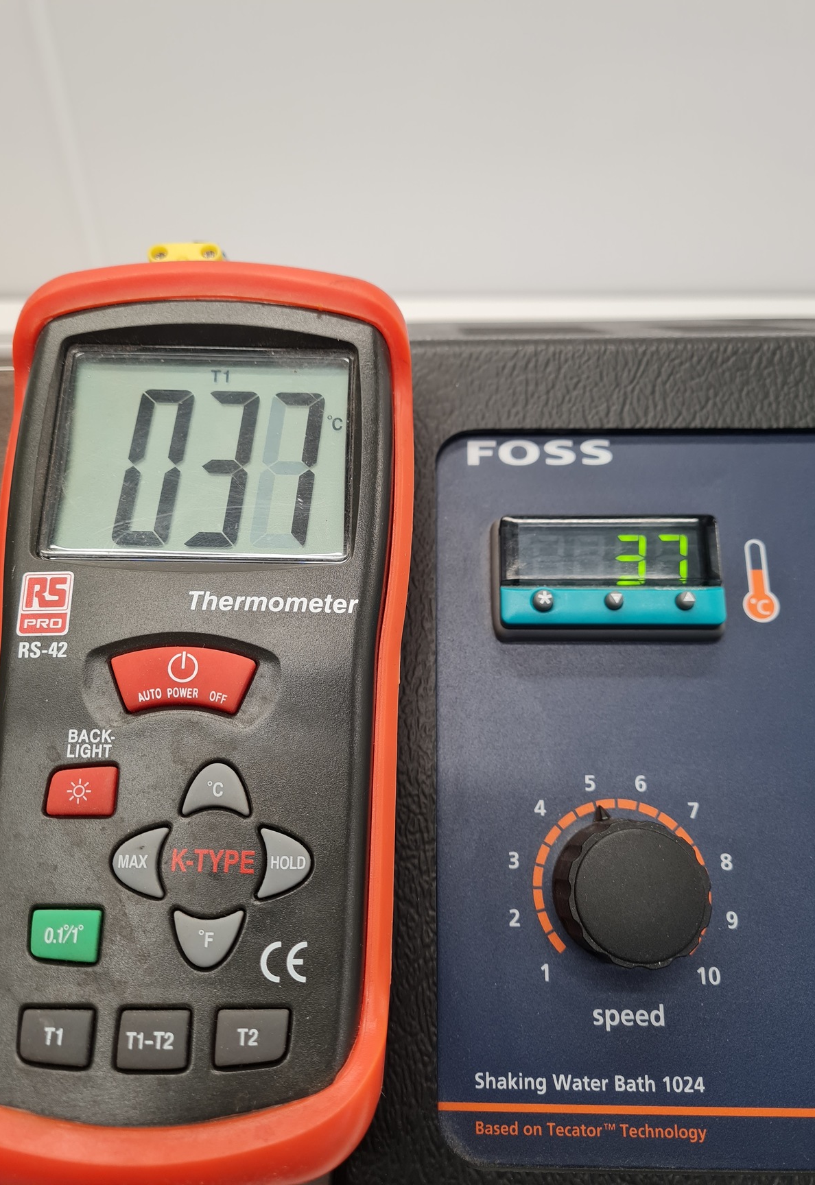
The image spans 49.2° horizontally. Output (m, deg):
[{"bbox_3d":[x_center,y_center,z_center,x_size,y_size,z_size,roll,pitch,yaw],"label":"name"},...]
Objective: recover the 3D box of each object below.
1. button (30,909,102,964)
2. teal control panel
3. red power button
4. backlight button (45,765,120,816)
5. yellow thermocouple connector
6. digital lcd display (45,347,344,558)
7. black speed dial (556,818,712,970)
[{"bbox_3d":[-0.053,0.053,0.138,0.011,0.003,0.008,0,75,0],"label":"button"},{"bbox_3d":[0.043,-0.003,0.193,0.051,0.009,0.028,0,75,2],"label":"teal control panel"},{"bbox_3d":[-0.037,0.015,0.149,0.024,0.003,0.011,0,75,0],"label":"red power button"},{"bbox_3d":[-0.052,0.032,0.144,0.011,0.003,0.008,0,75,0],"label":"backlight button"},{"bbox_3d":[-0.046,-0.062,0.186,0.016,0.008,0.019,0,75,0],"label":"yellow thermocouple connector"},{"bbox_3d":[-0.037,-0.026,0.162,0.054,0.004,0.042,0,75,0],"label":"digital lcd display"},{"bbox_3d":[0.043,0.058,0.172,0.026,0.019,0.027,0,75,2],"label":"black speed dial"}]

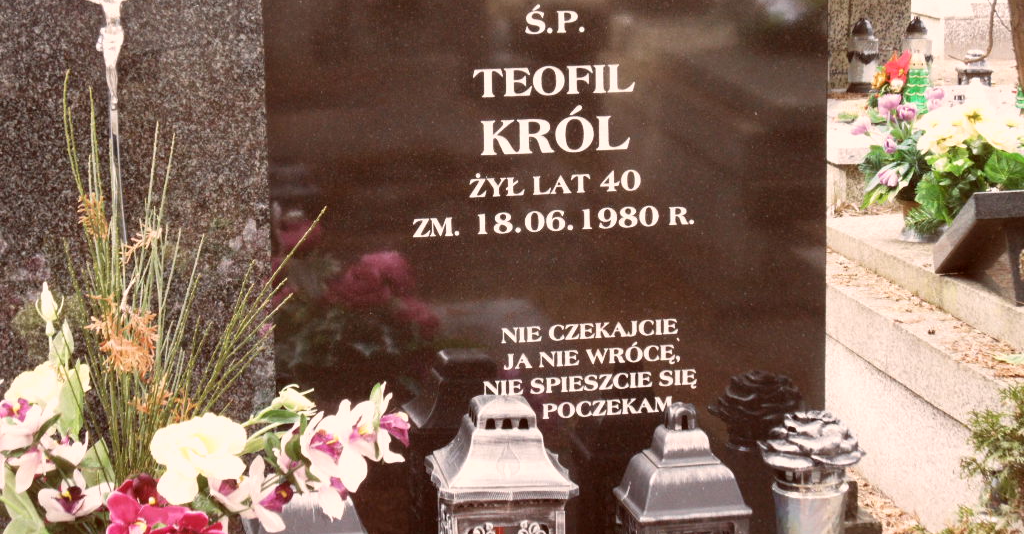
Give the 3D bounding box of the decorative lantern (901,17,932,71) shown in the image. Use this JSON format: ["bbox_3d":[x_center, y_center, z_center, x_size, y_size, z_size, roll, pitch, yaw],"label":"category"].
[{"bbox_3d":[1.077,-0.560,6.300,0.086,0.203,0.086,-1,10,0],"label":"decorative lantern"}]

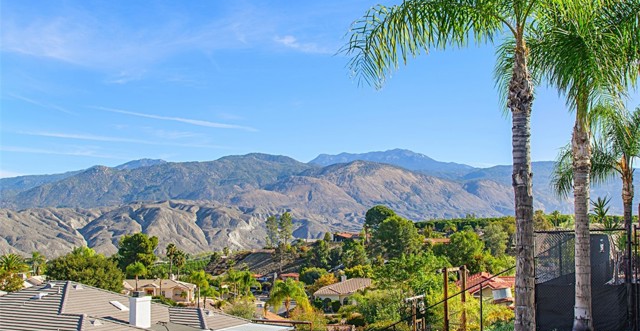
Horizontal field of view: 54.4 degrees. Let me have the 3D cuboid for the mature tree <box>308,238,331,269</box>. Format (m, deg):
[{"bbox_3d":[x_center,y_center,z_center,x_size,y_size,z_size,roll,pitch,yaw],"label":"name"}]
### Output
[{"bbox_3d":[-0.439,25.883,182.000,7.100,9.000,7.000,0,-4,0],"label":"mature tree"}]

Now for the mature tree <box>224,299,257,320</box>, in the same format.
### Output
[{"bbox_3d":[-8.048,14.831,63.000,3.400,3.500,3.300,0,-4,0],"label":"mature tree"}]

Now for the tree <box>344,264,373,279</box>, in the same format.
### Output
[{"bbox_3d":[8.166,22.909,132.000,5.900,4.400,5.600,0,-4,0],"label":"tree"}]

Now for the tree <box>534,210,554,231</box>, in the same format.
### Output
[{"bbox_3d":[44.693,11.449,125.000,4.200,5.200,4.200,0,-4,0],"label":"tree"}]

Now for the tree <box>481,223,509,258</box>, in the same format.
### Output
[{"bbox_3d":[32.247,14.137,115.000,5.300,7.400,5.200,0,-4,0],"label":"tree"}]

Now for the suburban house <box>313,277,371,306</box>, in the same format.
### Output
[{"bbox_3d":[4.630,23.606,113.000,13.000,5.400,16.000,-1,-5,17],"label":"suburban house"}]

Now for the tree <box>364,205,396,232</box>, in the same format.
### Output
[{"bbox_3d":[17.305,16.447,178.000,9.200,10.800,8.800,0,-4,0],"label":"tree"}]

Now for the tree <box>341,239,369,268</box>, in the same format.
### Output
[{"bbox_3d":[9.702,24.888,175.000,7.900,9.000,7.600,0,-4,0],"label":"tree"}]

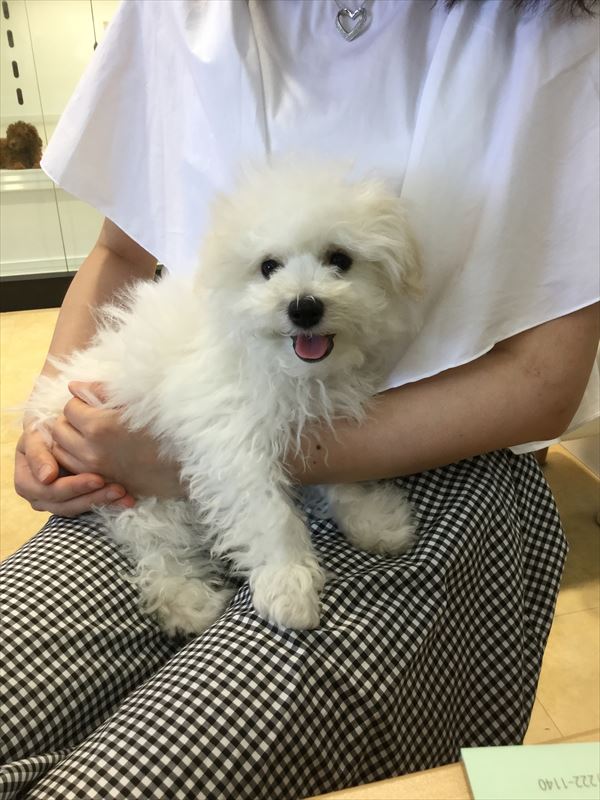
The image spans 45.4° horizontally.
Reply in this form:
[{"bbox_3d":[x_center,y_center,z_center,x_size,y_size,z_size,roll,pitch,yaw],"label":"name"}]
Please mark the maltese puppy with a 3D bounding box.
[{"bbox_3d":[-0.062,-0.017,0.591,0.265,0.330,0.215,24,36,37],"label":"maltese puppy"}]

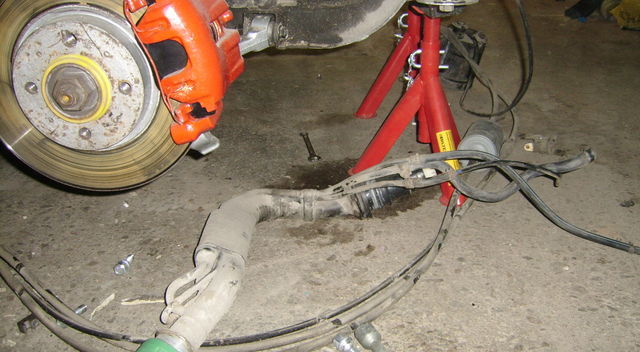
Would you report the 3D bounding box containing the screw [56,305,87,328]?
[{"bbox_3d":[-0.336,0.191,0.882,0.023,0.022,0.051,10,19,21],"label":"screw"}]

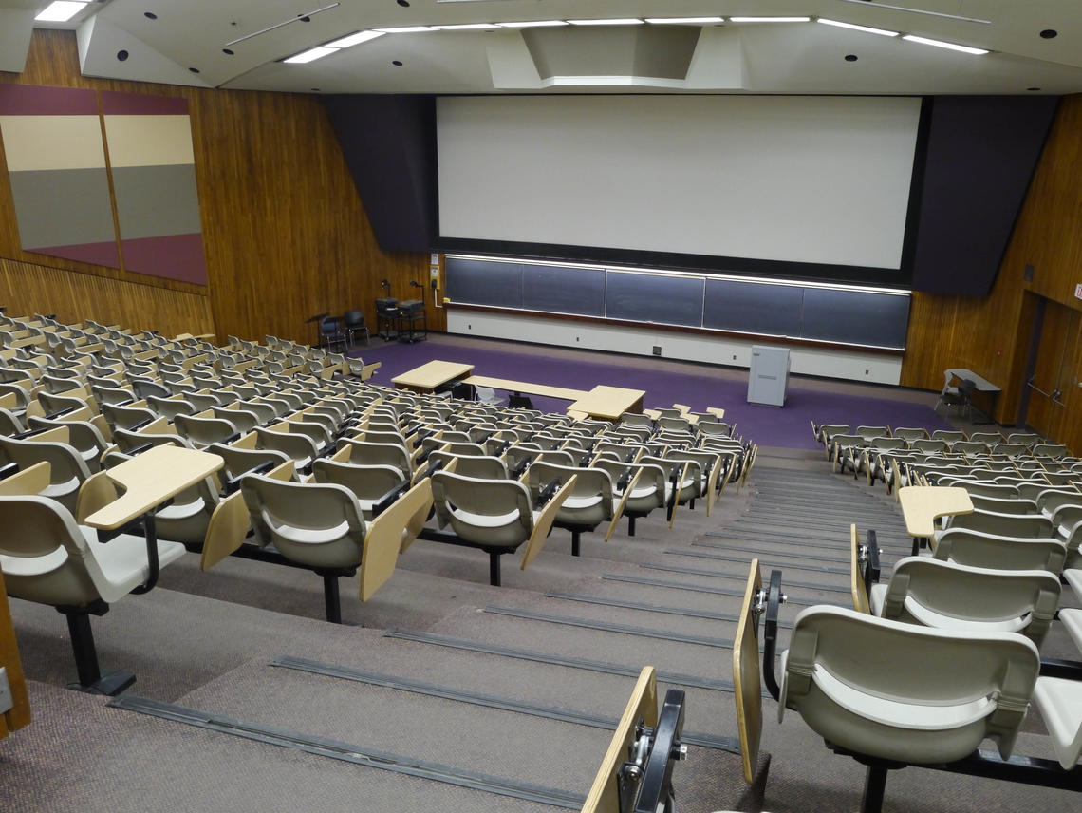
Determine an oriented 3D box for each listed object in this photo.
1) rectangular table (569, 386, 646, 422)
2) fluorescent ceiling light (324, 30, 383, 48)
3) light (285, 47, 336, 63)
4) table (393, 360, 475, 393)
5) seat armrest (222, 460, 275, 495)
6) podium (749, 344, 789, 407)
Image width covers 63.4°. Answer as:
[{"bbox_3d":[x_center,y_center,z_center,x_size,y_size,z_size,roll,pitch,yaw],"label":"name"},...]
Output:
[{"bbox_3d":[1.199,0.249,15.928,0.950,0.750,1.680,8,19,22],"label":"rectangular table"},{"bbox_3d":[-3.580,-7.066,16.813,1.200,0.060,0.580,1,15,38],"label":"fluorescent ceiling light"},{"bbox_3d":[-4.614,-7.075,17.614,1.200,0.060,0.580,1,15,38],"label":"light"},{"bbox_3d":[-2.126,-0.303,17.515,0.950,0.750,1.680,8,19,22],"label":"table"},{"bbox_3d":[-1.095,0.271,3.336,0.030,0.050,0.255,8,19,22],"label":"seat armrest"},{"bbox_3d":[4.758,-0.666,18.161,0.740,1.240,0.600,8,19,22],"label":"podium"}]

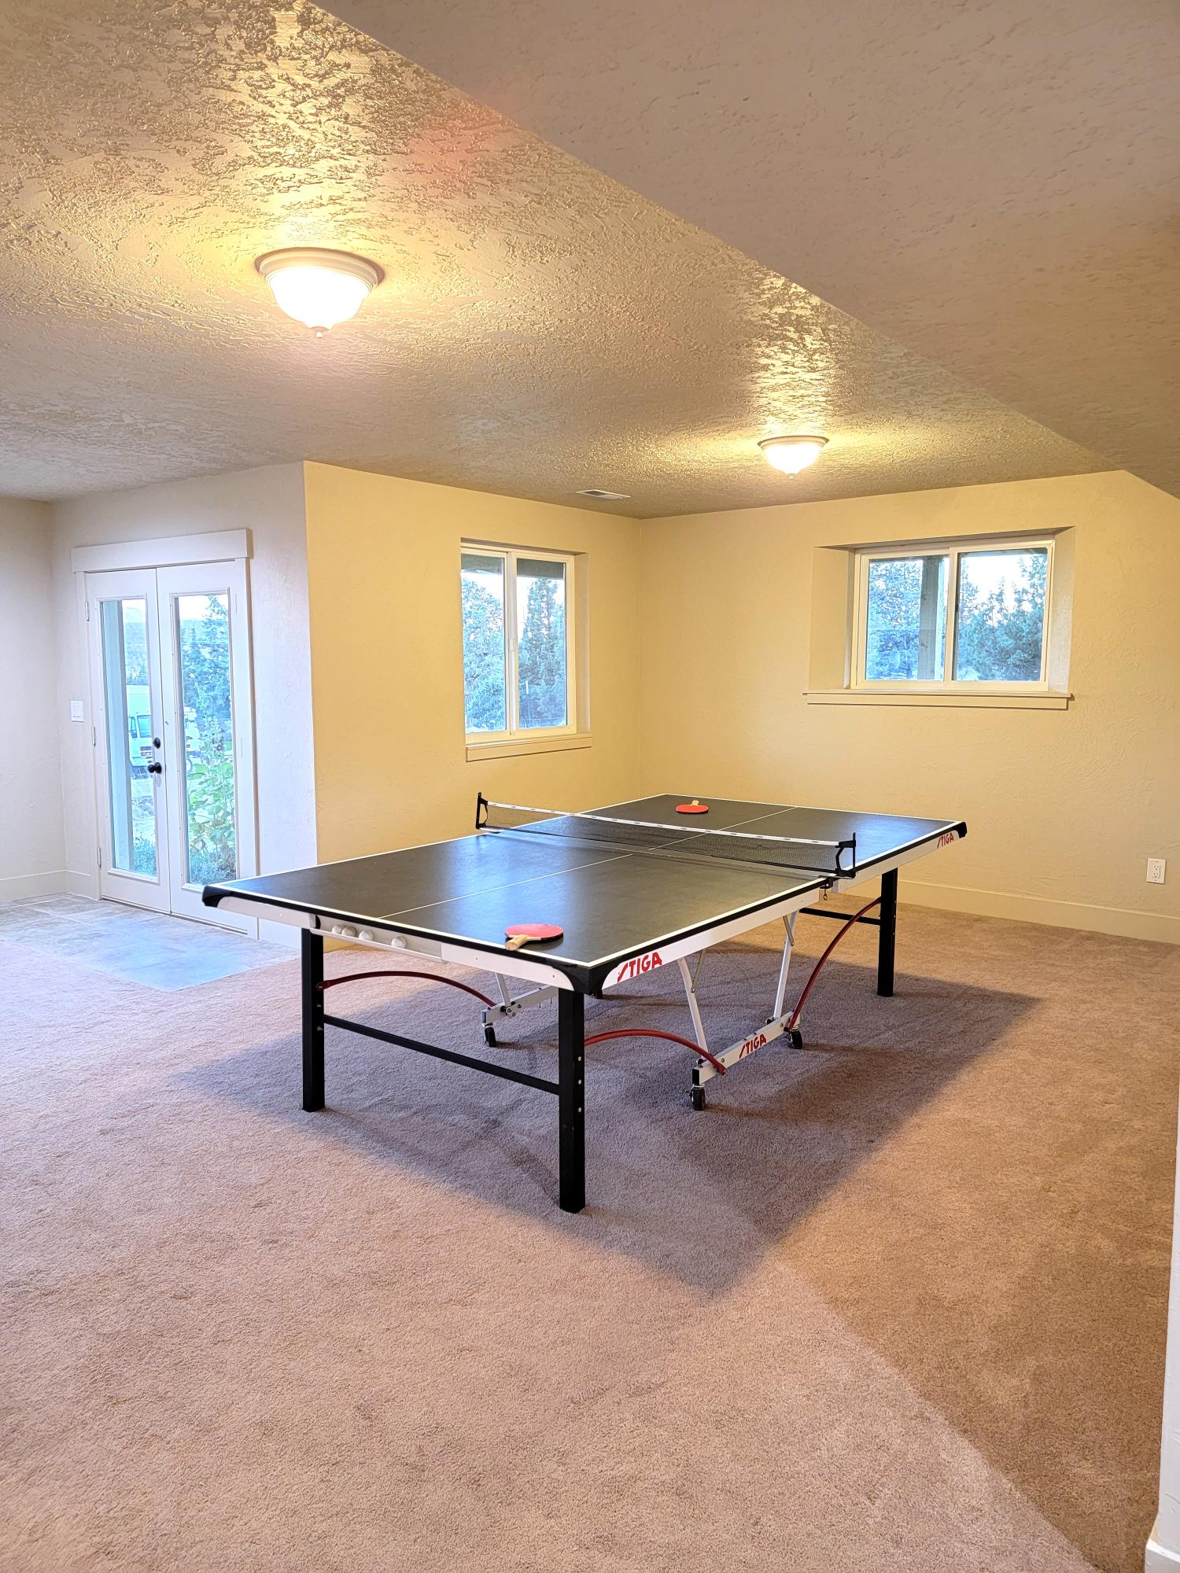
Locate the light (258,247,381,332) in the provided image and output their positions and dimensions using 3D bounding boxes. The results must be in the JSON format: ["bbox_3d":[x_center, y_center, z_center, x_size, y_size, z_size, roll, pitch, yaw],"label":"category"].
[{"bbox_3d":[-0.638,-1.148,2.599,0.304,0.157,0.304,0,7,0],"label":"light"}]

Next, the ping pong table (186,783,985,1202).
[{"bbox_3d":[0.204,0.564,4.247,1.690,0.916,2.803,5,9,36],"label":"ping pong table"}]

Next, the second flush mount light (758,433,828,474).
[{"bbox_3d":[0.883,-1.416,4.739,0.309,0.155,0.309,5,9,36],"label":"second flush mount light"}]

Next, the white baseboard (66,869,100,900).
[{"bbox_3d":[-3.143,0.622,6.747,0.360,0.145,0.018,5,9,35],"label":"white baseboard"}]

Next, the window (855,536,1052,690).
[{"bbox_3d":[2.179,-1.024,6.612,1.194,0.891,0.101,5,9,36],"label":"window"}]

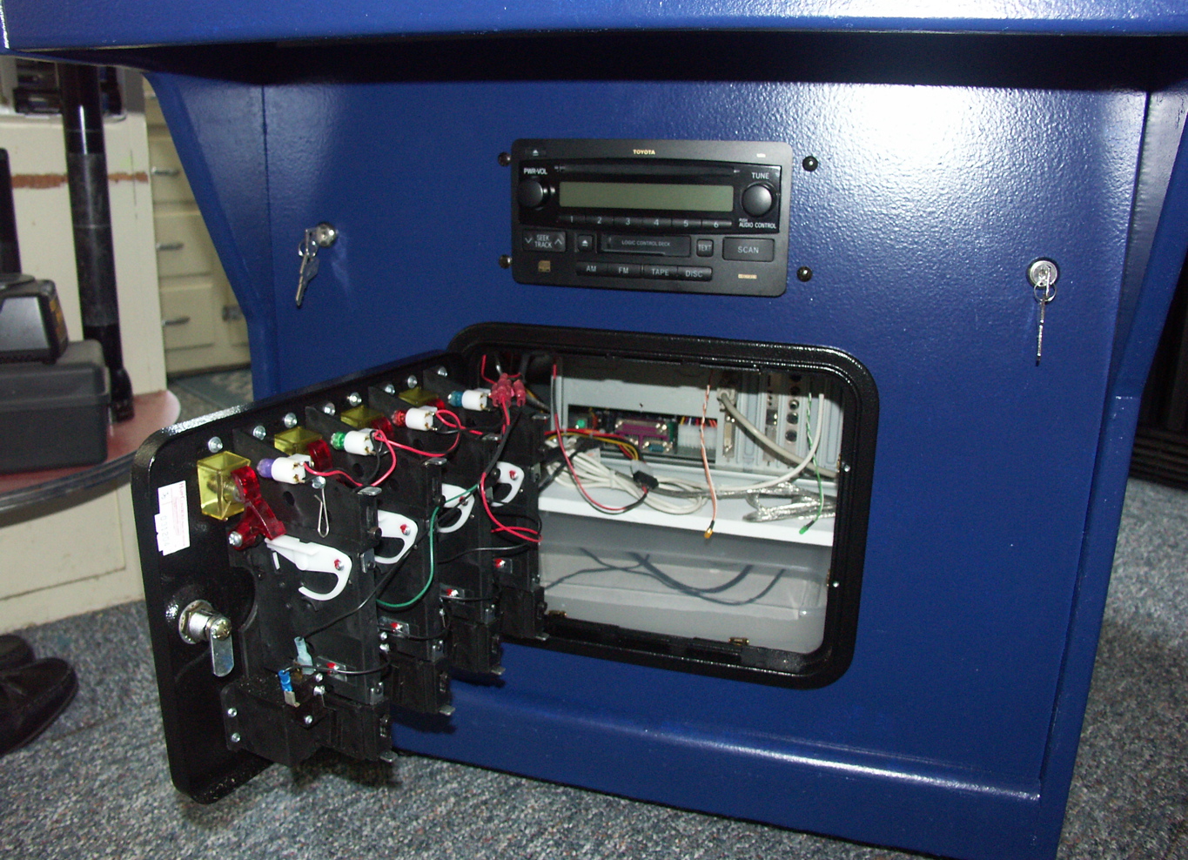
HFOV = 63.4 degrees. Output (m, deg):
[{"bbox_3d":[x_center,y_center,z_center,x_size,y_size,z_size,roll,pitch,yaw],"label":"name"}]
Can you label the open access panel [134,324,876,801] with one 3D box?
[{"bbox_3d":[-0.025,0.092,0.618,0.382,0.271,0.315,5,17,16],"label":"open access panel"}]

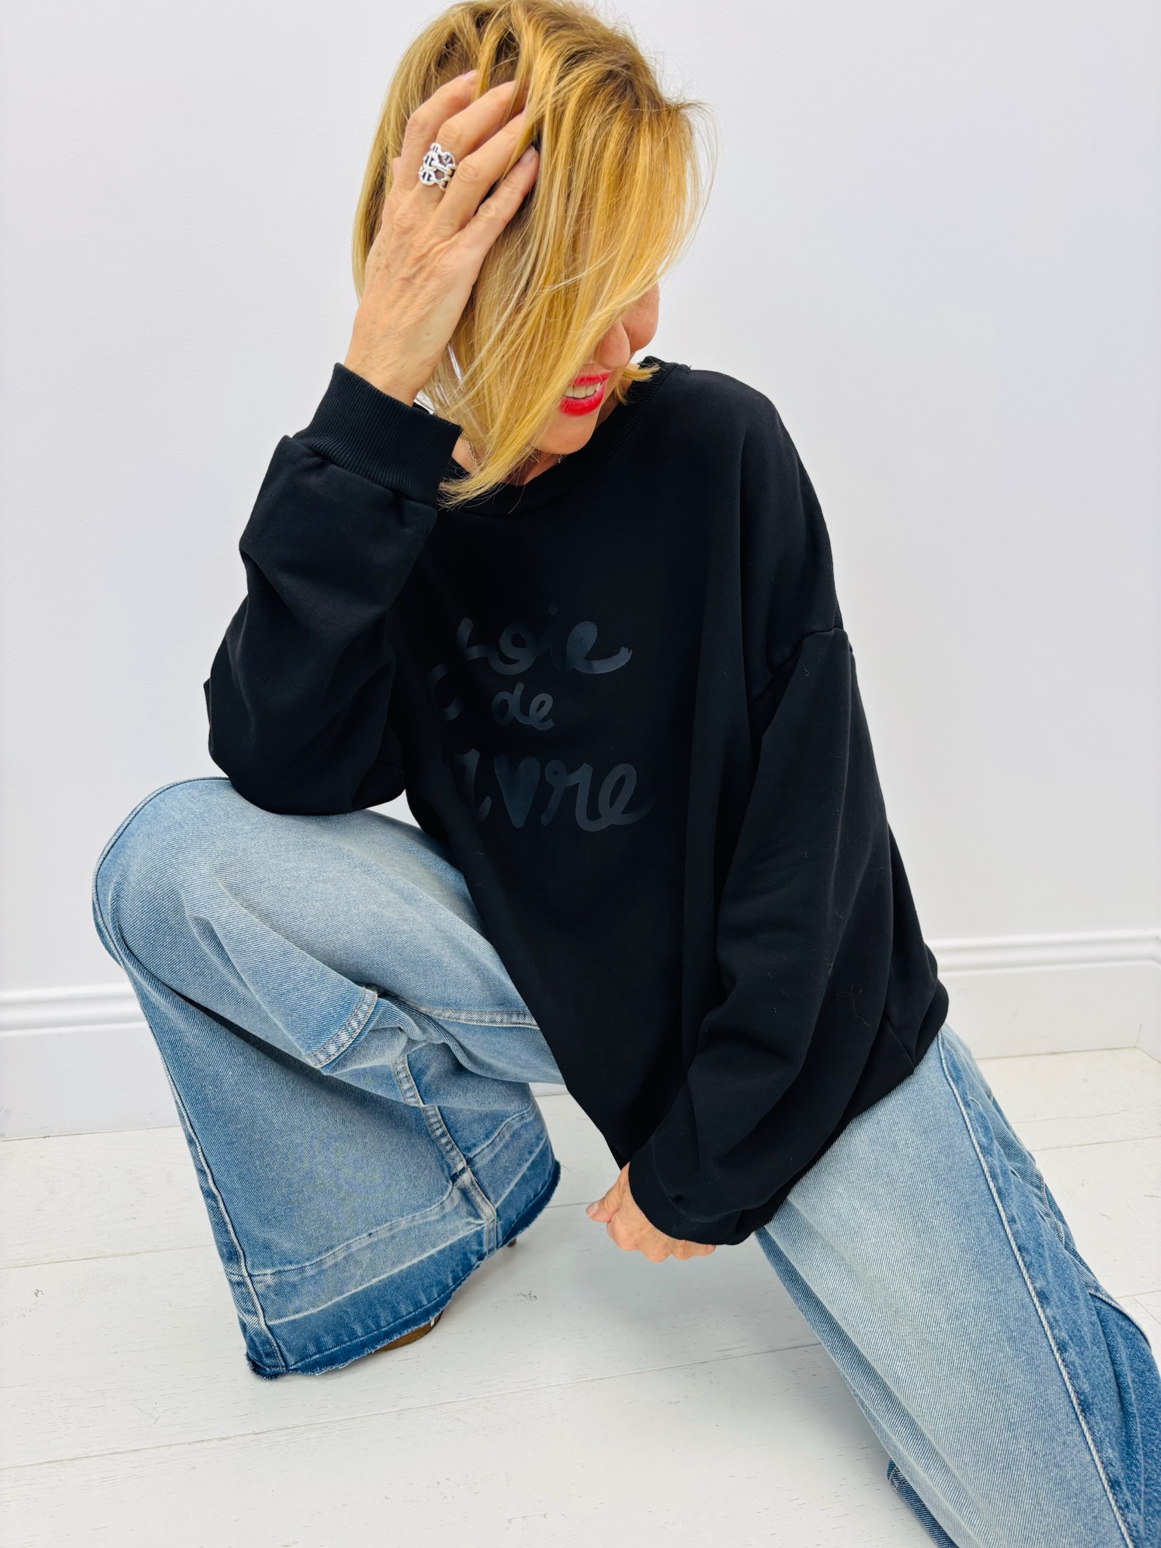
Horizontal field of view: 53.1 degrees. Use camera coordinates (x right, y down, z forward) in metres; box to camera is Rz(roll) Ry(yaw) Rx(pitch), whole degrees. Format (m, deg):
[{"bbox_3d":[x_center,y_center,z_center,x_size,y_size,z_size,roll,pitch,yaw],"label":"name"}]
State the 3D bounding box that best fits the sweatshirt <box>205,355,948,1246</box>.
[{"bbox_3d":[0.010,0.000,0.945,0.480,0.680,0.470,3,21,36],"label":"sweatshirt"}]

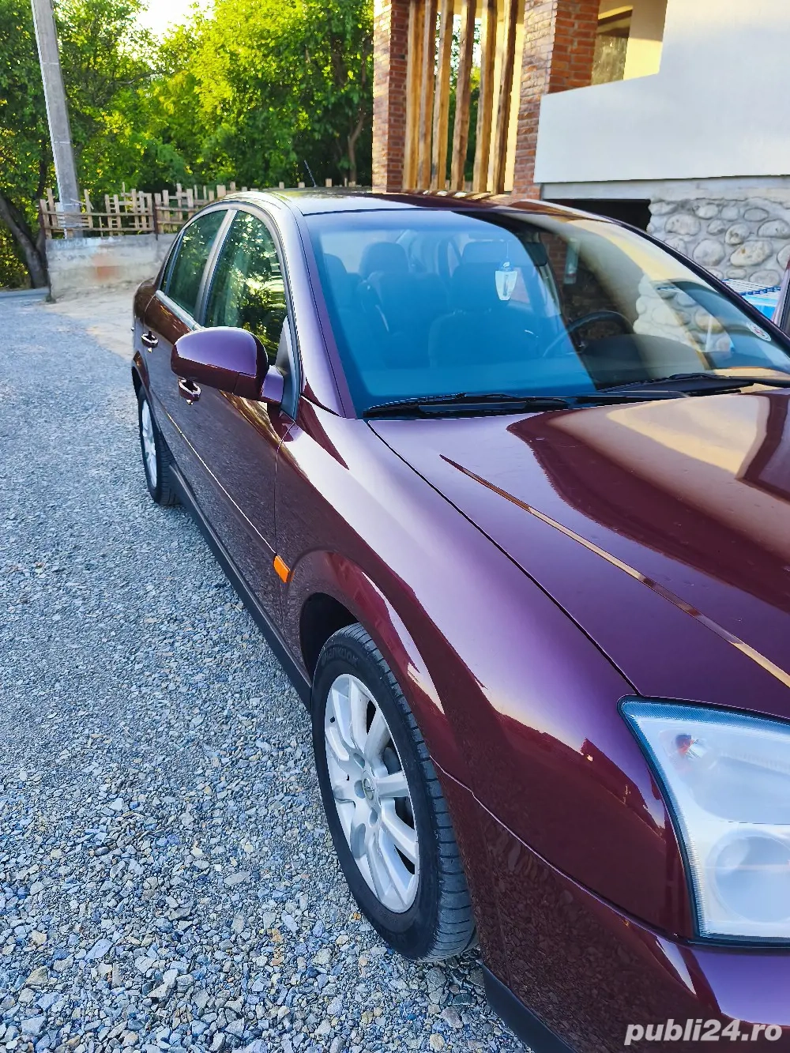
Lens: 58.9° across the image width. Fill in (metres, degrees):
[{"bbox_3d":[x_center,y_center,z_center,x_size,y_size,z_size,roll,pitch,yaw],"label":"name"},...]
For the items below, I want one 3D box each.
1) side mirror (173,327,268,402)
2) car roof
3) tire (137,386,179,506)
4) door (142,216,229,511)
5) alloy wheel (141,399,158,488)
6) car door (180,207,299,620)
[{"bbox_3d":[-0.417,-0.399,1.684,0.220,0.165,0.150,-7,24,-26],"label":"side mirror"},{"bbox_3d":[-0.034,-1.247,2.821,1.180,0.125,1.410,-7,24,-26],"label":"car roof"},{"bbox_3d":[-1.185,-0.435,3.636,0.215,0.633,0.636,-7,24,-26],"label":"tire"},{"bbox_3d":[-0.815,-0.728,2.804,0.270,1.015,0.900,-7,24,-26],"label":"door"},{"bbox_3d":[-1.190,-0.433,3.634,0.185,0.444,0.444,-7,24,-26],"label":"alloy wheel"},{"bbox_3d":[-0.397,-0.404,2.020,0.260,1.005,1.190,-7,24,-26],"label":"car door"}]

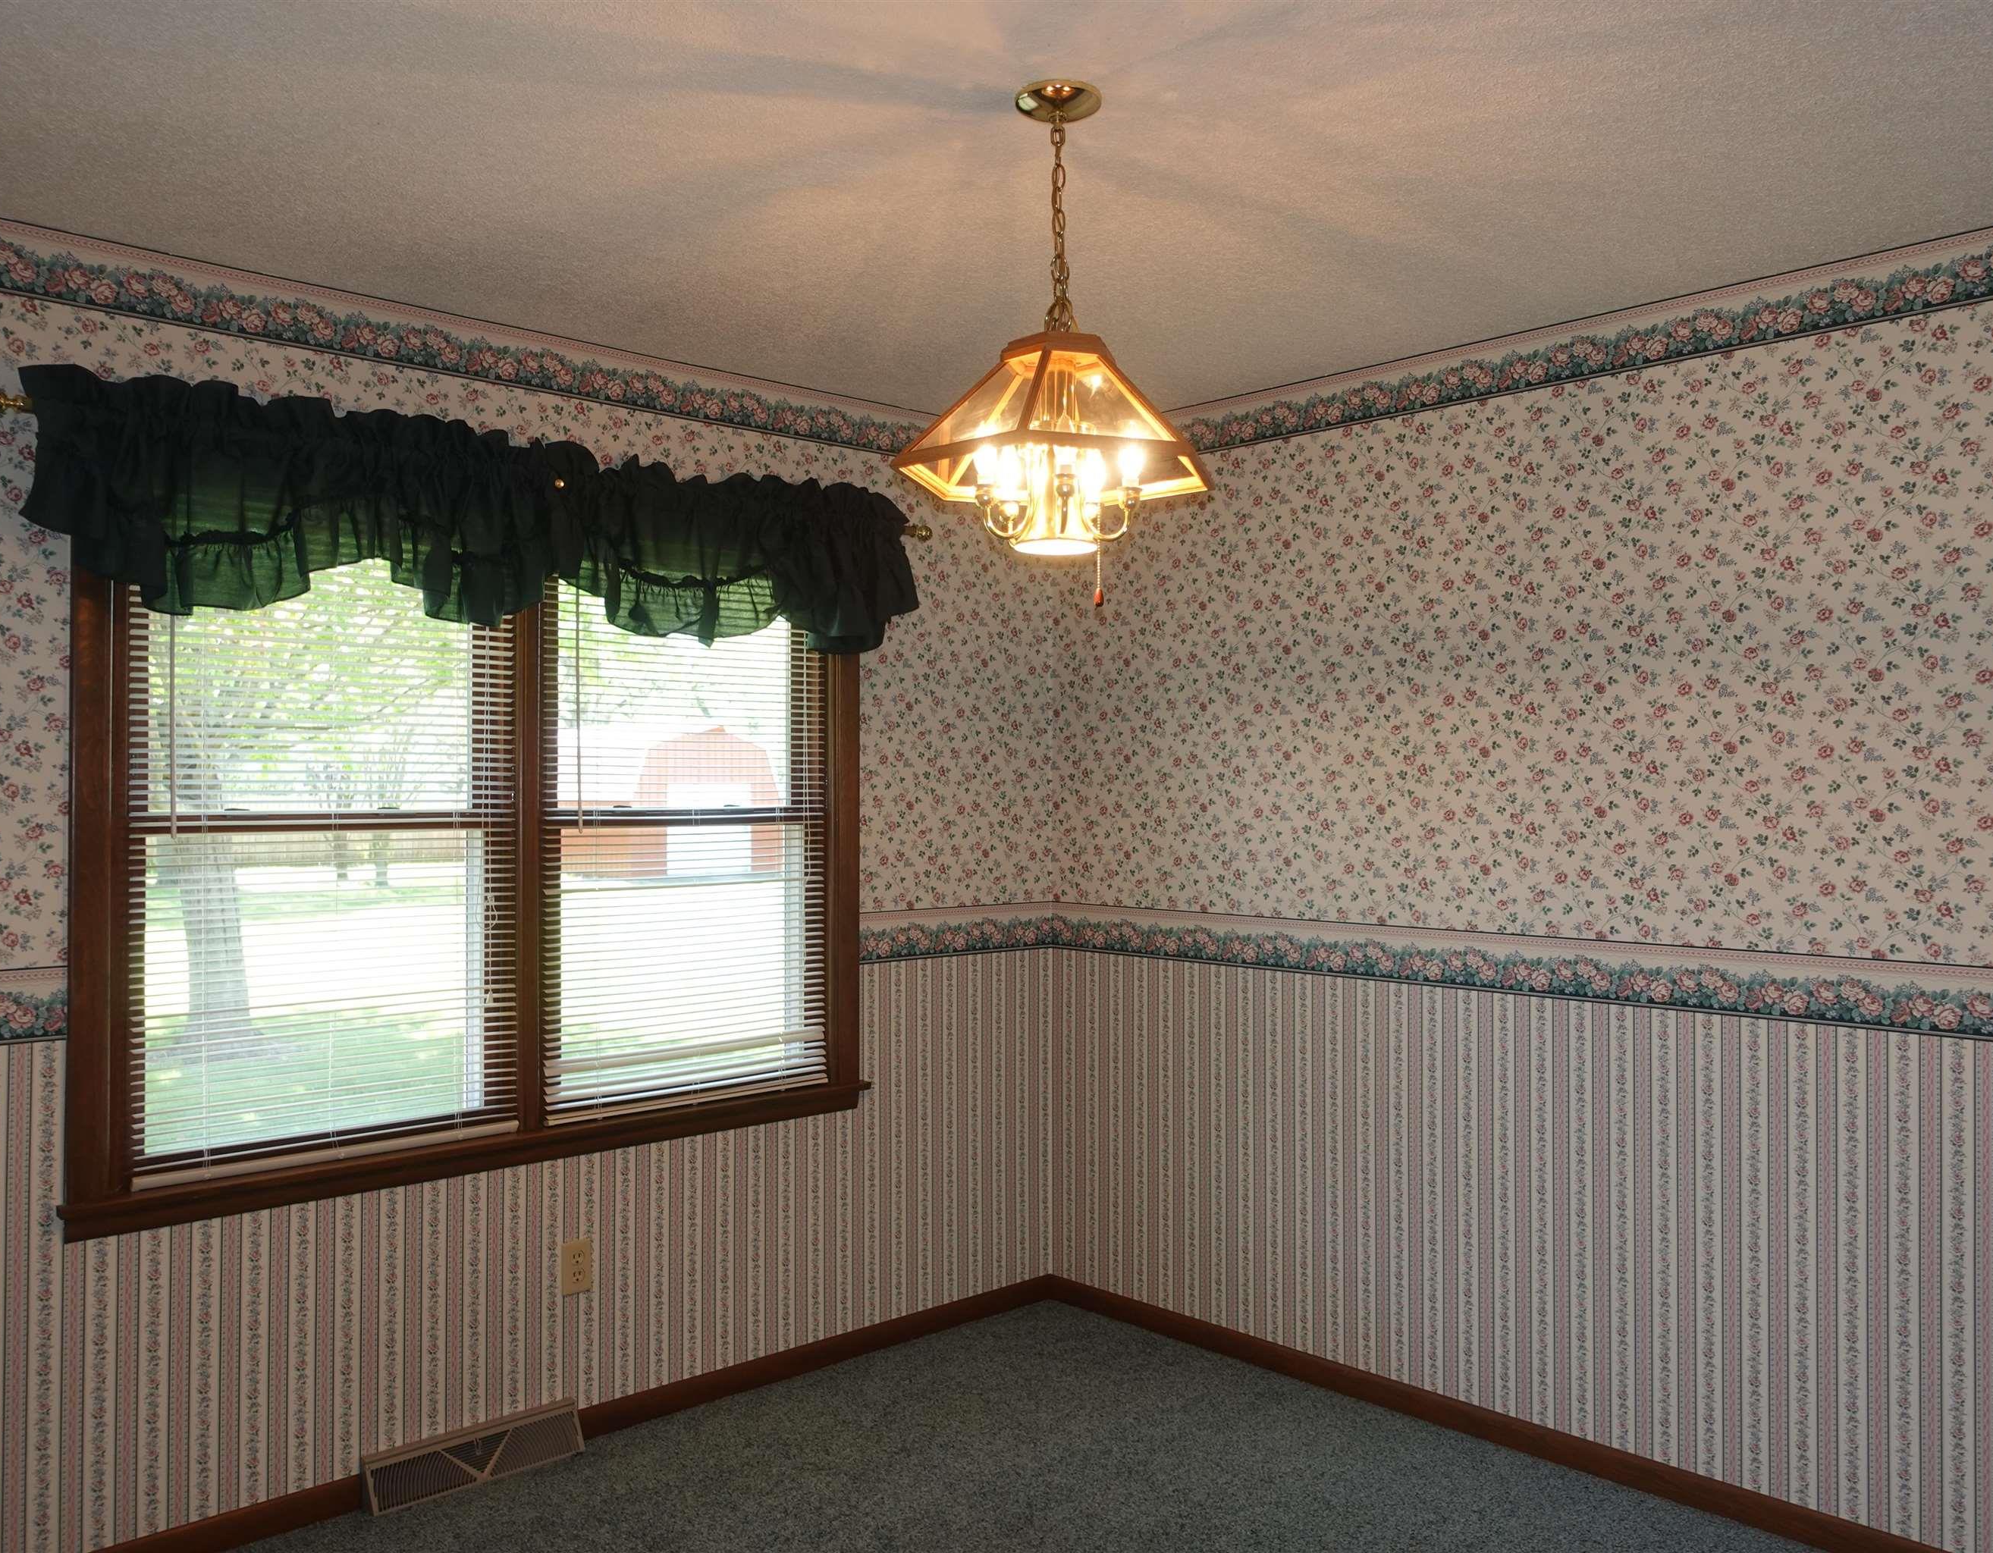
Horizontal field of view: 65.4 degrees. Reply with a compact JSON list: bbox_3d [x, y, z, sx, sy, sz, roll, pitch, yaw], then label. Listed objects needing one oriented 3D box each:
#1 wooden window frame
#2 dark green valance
[{"bbox_3d":[-1.009,0.097,3.380,1.812,1.488,0.095,1,-1,-43],"label":"wooden window frame"},{"bbox_3d":[-0.937,-0.498,3.338,2.008,0.420,0.110,1,-1,-43],"label":"dark green valance"}]

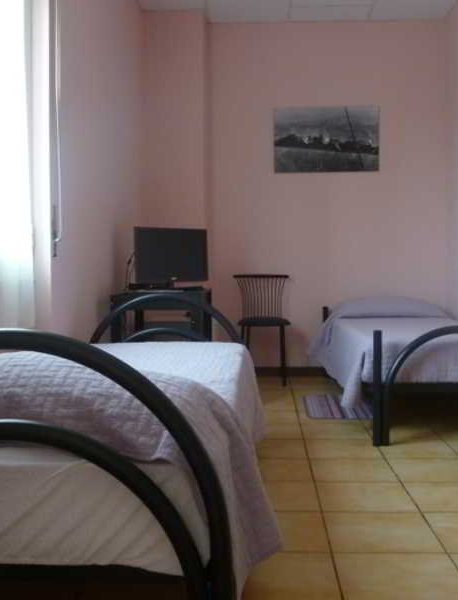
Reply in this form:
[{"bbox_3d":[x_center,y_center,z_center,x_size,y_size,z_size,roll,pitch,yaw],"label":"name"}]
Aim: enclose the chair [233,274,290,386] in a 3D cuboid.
[{"bbox_3d":[0.262,0.220,5.024,0.447,0.842,0.467,-1,3,3],"label":"chair"}]

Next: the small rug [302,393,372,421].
[{"bbox_3d":[0.710,0.670,4.108,0.467,0.012,0.690,-1,3,3],"label":"small rug"}]

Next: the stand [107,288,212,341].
[{"bbox_3d":[-0.373,0.335,3.881,0.548,0.766,0.528,-1,3,3],"label":"stand"}]

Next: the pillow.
[{"bbox_3d":[1.193,0.053,4.929,0.812,0.162,0.426,-1,3,3],"label":"pillow"}]

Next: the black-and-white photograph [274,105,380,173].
[{"bbox_3d":[0.785,-1.284,5.167,0.832,0.518,0.025,-1,3,3],"label":"black-and-white photograph"}]

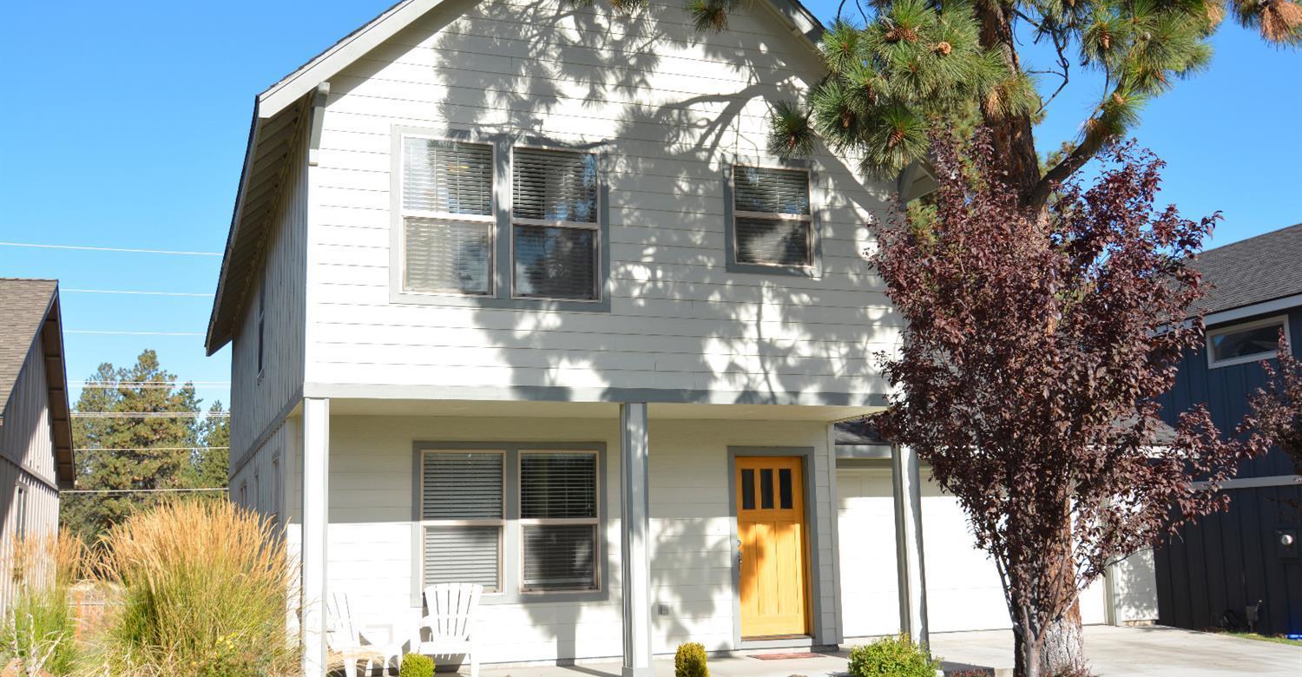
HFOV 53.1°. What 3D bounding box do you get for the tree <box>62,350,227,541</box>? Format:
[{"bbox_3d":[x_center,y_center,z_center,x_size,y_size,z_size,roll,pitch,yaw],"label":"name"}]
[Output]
[{"bbox_3d":[-23.200,5.886,59.161,7.200,10.874,7.000,2,-9,-20],"label":"tree"}]

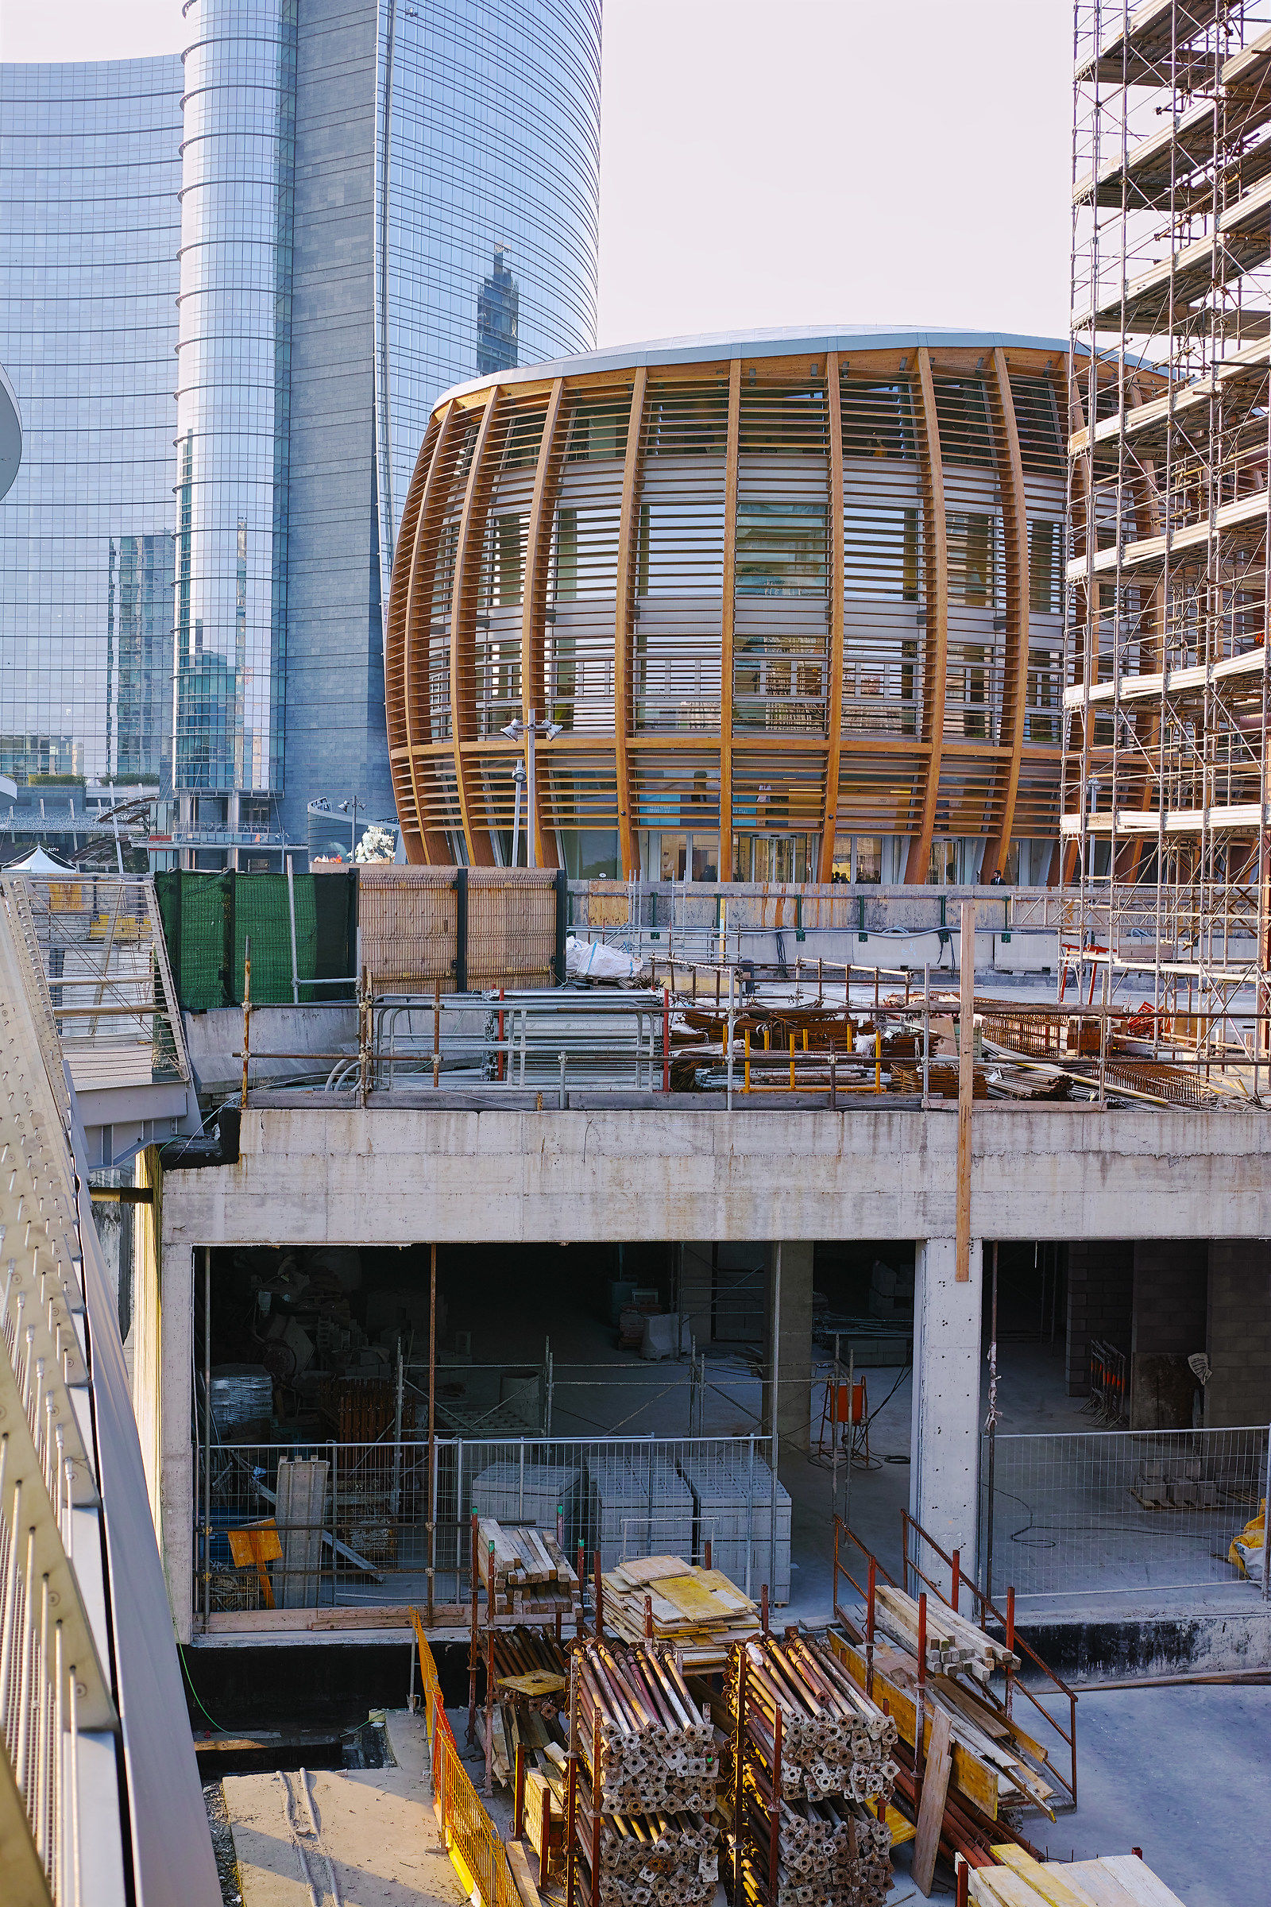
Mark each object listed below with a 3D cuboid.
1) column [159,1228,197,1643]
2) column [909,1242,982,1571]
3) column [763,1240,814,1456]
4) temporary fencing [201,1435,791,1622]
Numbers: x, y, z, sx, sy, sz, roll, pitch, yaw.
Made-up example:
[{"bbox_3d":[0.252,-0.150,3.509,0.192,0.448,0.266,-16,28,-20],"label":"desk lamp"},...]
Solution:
[{"bbox_3d":[-4.822,5.139,25.108,0.337,4.280,0.500,1,3,-7],"label":"column"},{"bbox_3d":[3.389,5.220,26.174,0.621,4.280,0.520,1,3,-7],"label":"column"},{"bbox_3d":[2.150,4.768,33.362,0.592,4.300,0.580,1,3,-7],"label":"column"},{"bbox_3d":[-1.577,6.292,25.895,6.279,2.000,0.150,1,3,-7],"label":"temporary fencing"}]

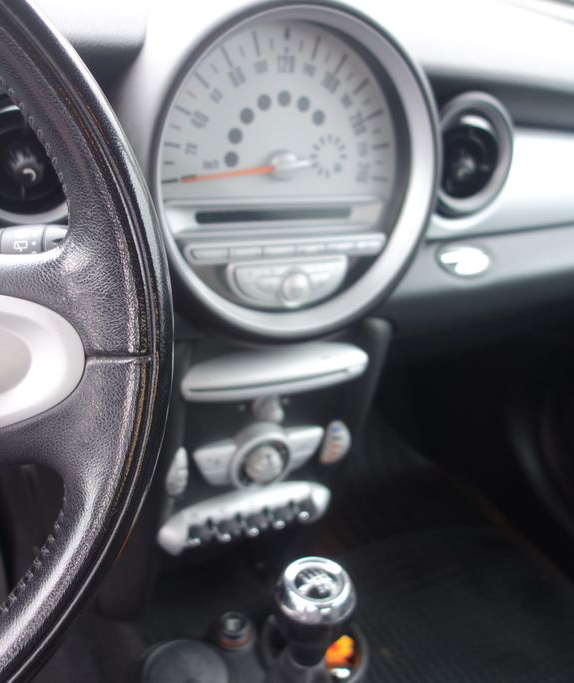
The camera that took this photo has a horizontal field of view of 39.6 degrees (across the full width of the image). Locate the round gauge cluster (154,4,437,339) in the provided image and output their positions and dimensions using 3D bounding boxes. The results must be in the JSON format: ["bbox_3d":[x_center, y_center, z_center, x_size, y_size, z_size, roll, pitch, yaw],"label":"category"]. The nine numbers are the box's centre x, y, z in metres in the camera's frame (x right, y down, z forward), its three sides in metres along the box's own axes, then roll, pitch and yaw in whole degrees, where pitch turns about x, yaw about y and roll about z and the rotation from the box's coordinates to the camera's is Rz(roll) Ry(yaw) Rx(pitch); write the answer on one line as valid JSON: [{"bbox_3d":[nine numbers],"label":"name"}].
[{"bbox_3d":[0.003,-0.121,0.588,0.230,0.230,0.065,-7,18,-27],"label":"round gauge cluster"}]

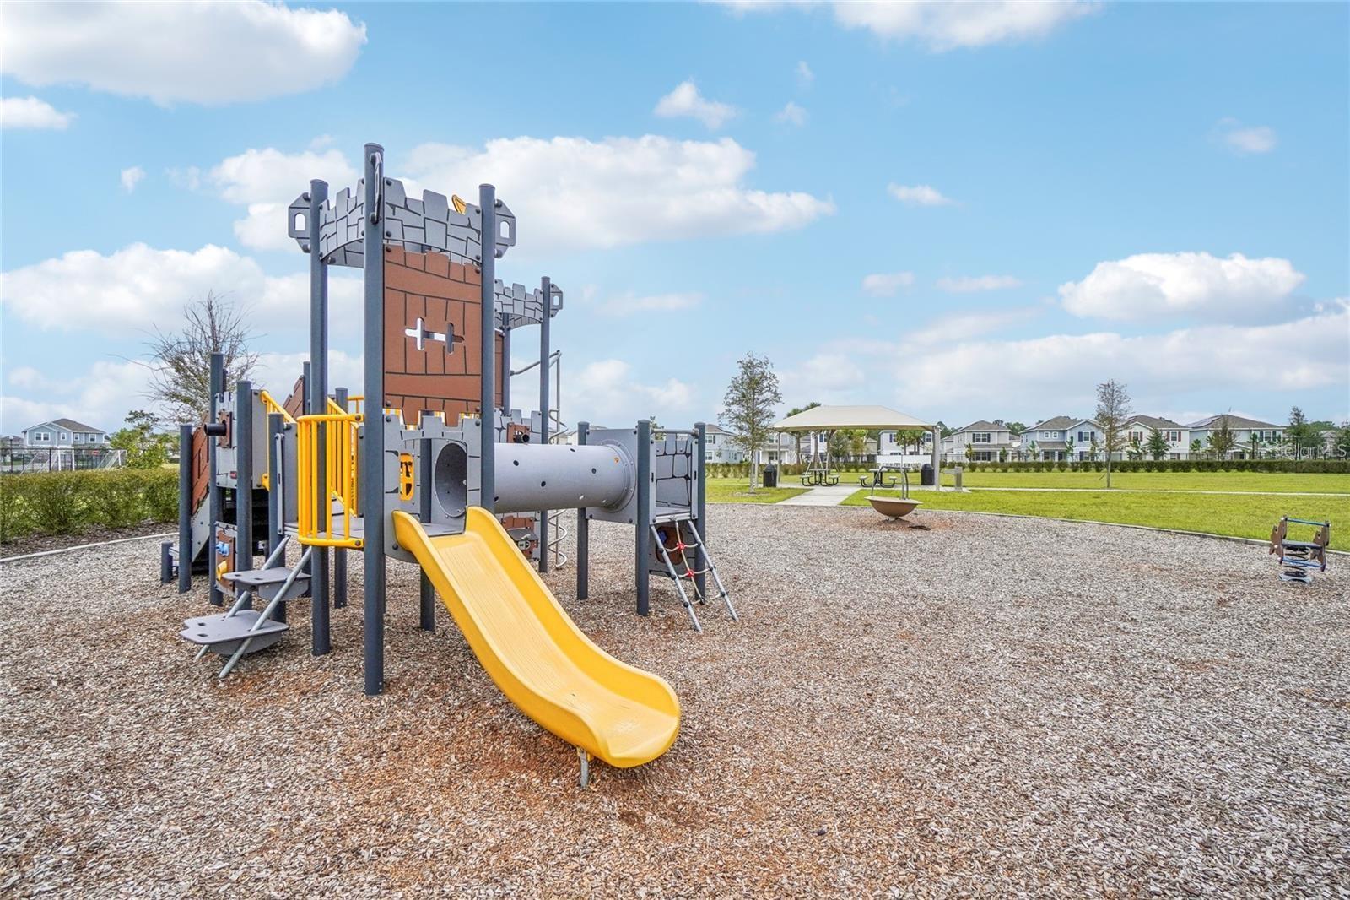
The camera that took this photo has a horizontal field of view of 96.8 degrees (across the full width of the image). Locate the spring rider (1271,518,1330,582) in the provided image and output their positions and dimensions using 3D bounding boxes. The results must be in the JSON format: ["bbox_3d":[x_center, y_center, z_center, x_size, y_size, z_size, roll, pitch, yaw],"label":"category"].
[{"bbox_3d":[7.436,1.165,7.150,0.430,0.790,0.600,0,0,34],"label":"spring rider"}]

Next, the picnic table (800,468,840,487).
[{"bbox_3d":[6.460,1.215,26.800,1.600,0.760,1.830,0,0,19],"label":"picnic table"}]

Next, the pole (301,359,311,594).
[{"bbox_3d":[-3.916,0.318,6.400,0.108,2.510,0.108,0,-1,38],"label":"pole"}]

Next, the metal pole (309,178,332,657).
[{"bbox_3d":[-2.537,-0.237,4.290,0.105,3.385,0.105,0,0,0],"label":"metal pole"}]

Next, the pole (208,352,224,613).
[{"bbox_3d":[-4.410,0.266,5.770,0.105,2.400,0.105,0,0,0],"label":"pole"}]

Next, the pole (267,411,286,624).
[{"bbox_3d":[-3.369,0.577,5.080,0.105,1.769,0.105,0,0,0],"label":"pole"}]

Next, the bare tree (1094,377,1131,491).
[{"bbox_3d":[18.240,-0.700,25.000,1.400,4.570,1.400,0,0,0],"label":"bare tree"}]

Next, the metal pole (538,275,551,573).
[{"bbox_3d":[-1.651,-0.321,7.620,0.108,3.740,0.108,0,-1,38],"label":"metal pole"}]

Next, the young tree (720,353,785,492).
[{"bbox_3d":[2.800,-0.985,22.000,2.300,5.140,2.300,0,0,0],"label":"young tree"}]

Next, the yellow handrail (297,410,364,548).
[{"bbox_3d":[-2.330,0.200,4.015,0.740,0.850,0.250,0,-1,38],"label":"yellow handrail"}]

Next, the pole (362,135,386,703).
[{"bbox_3d":[-1.937,-0.200,3.870,0.108,3.540,0.108,0,-1,38],"label":"pole"}]

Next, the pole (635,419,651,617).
[{"bbox_3d":[-0.283,0.600,5.340,0.105,1.726,0.105,0,0,0],"label":"pole"}]

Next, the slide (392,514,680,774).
[{"bbox_3d":[-0.851,0.885,3.388,1.980,1.000,0.550,0,0,38],"label":"slide"}]

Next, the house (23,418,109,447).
[{"bbox_3d":[-120.000,-1.980,118.000,13.000,8.200,11.600,0,0,43],"label":"house"}]

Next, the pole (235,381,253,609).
[{"bbox_3d":[-3.941,0.450,5.500,0.108,2.155,0.108,0,-1,38],"label":"pole"}]

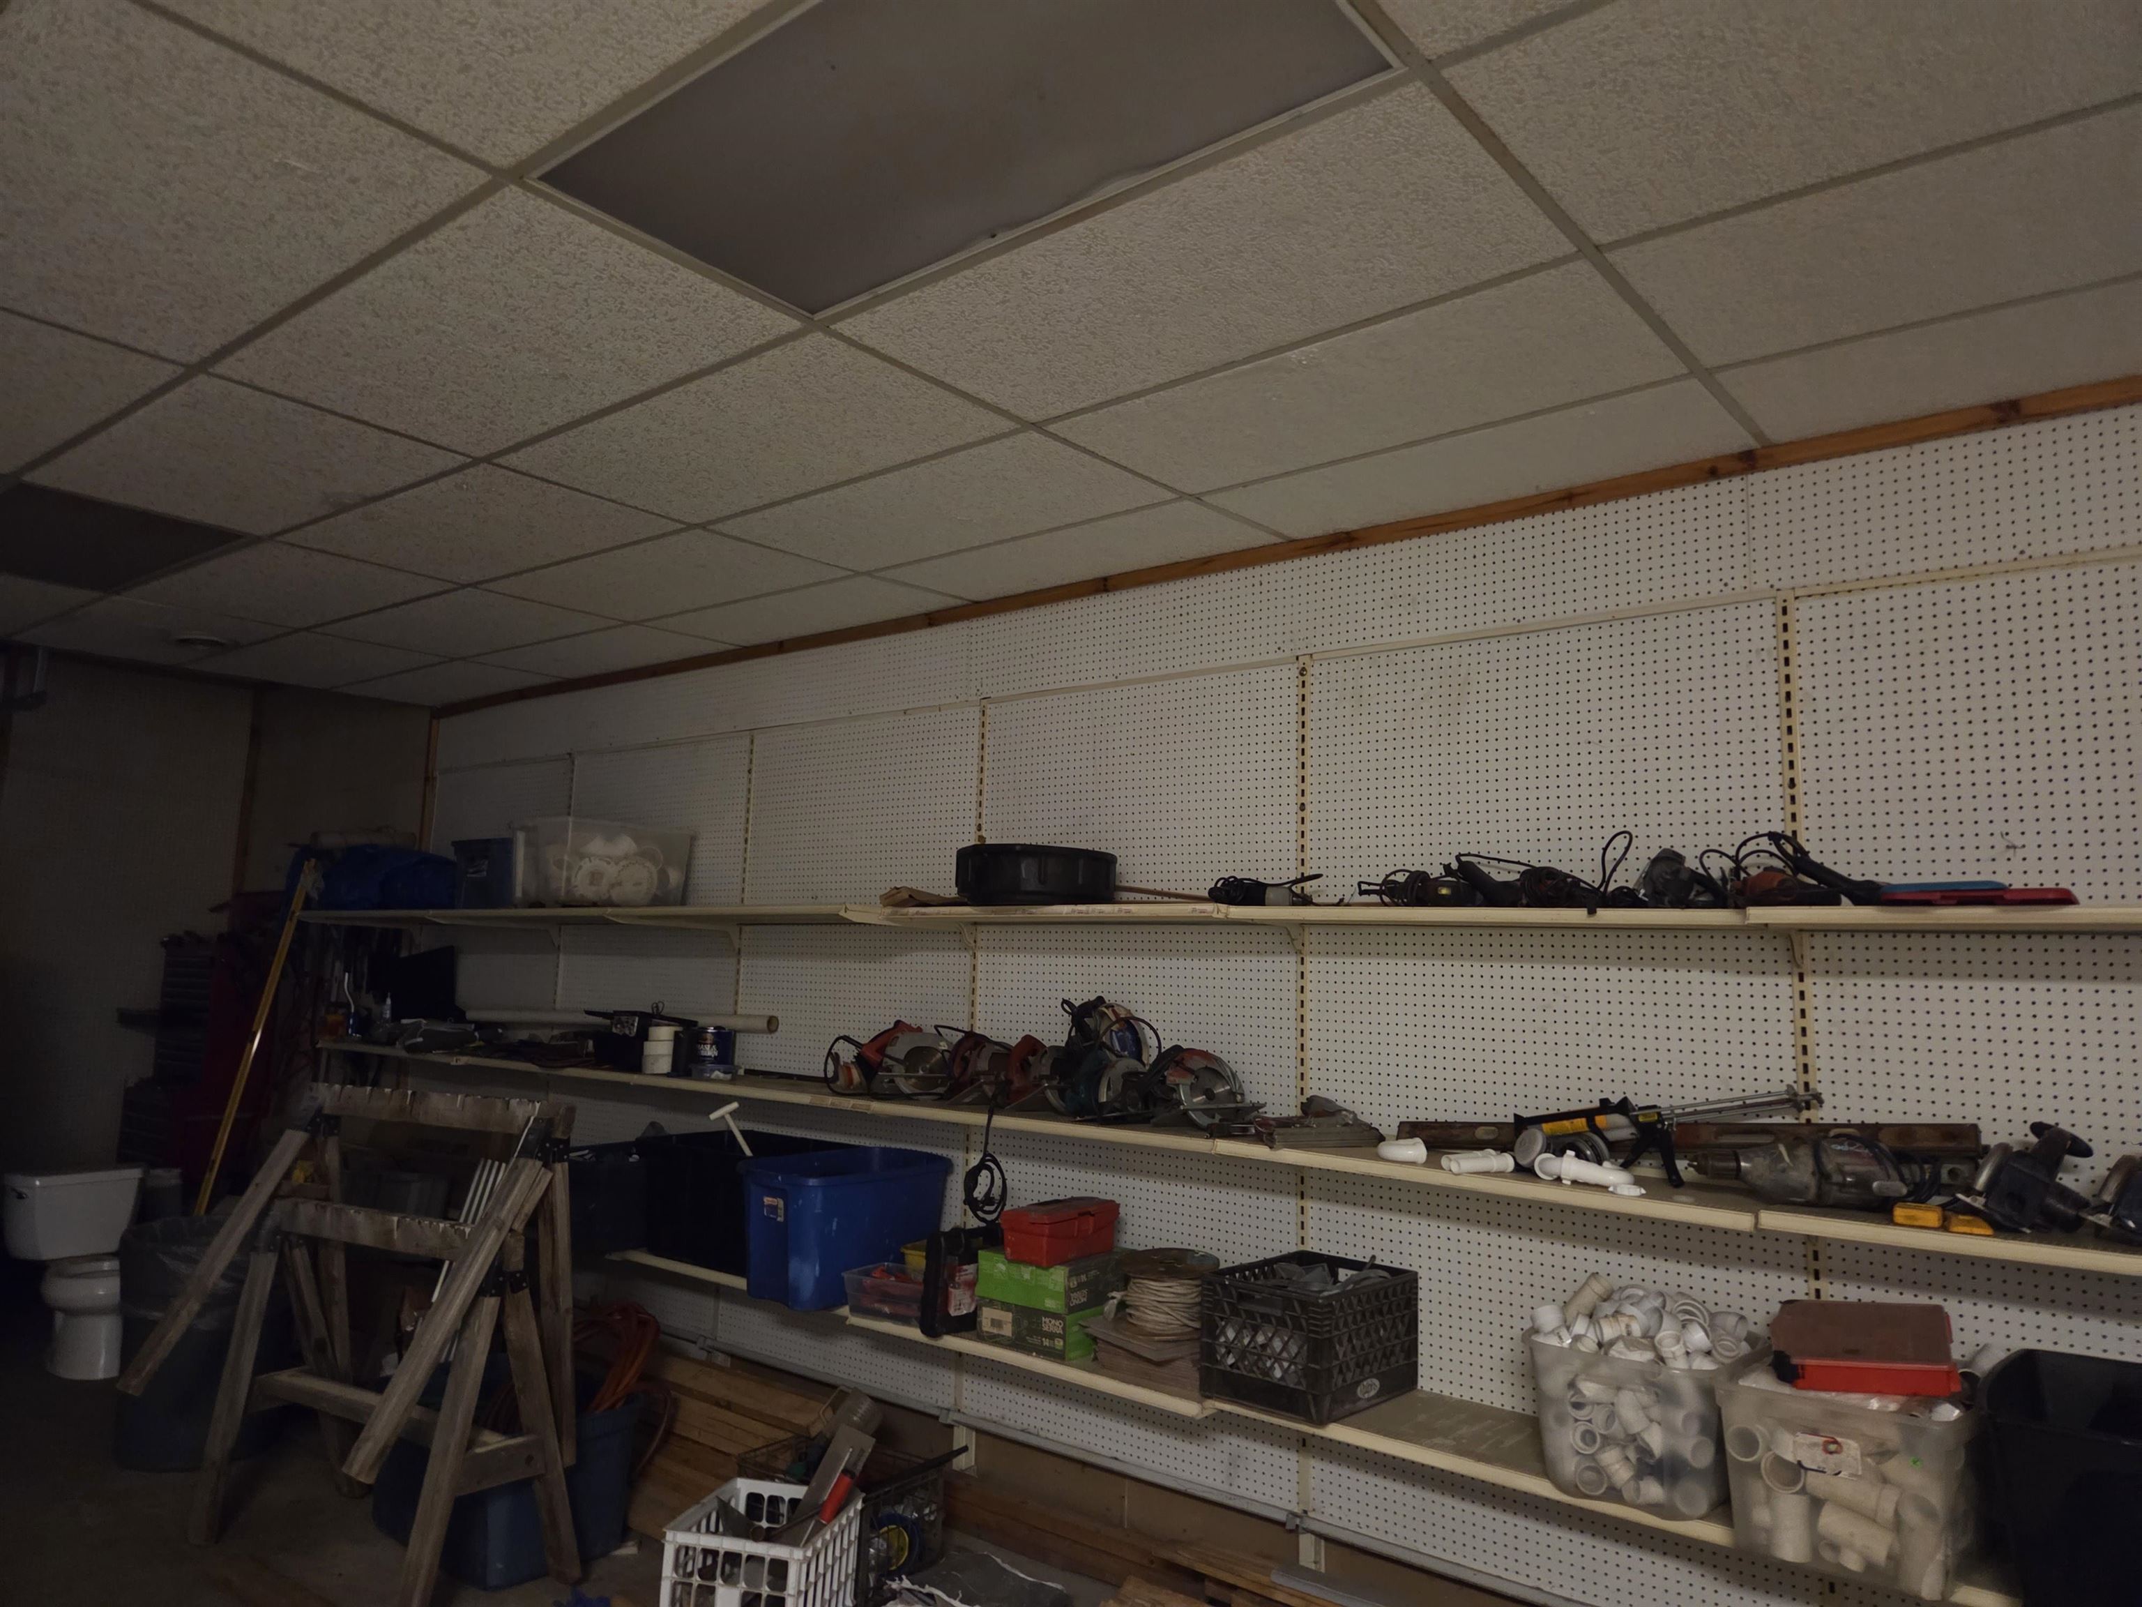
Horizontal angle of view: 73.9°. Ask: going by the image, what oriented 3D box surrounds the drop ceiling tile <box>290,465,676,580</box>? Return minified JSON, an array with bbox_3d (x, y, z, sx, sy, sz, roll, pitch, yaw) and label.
[{"bbox_3d":[-1.701,-0.782,4.057,1.205,0.020,0.598,-4,-8,39],"label":"drop ceiling tile"}]

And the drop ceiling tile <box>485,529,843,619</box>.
[{"bbox_3d":[-1.304,-0.722,4.529,1.205,0.020,0.598,-4,-8,39],"label":"drop ceiling tile"}]

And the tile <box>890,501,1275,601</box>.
[{"bbox_3d":[-0.009,-0.720,4.153,1.207,0.018,0.501,-4,-8,39],"label":"tile"}]

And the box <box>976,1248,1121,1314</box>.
[{"bbox_3d":[-0.045,1.300,3.931,0.305,0.118,0.305,-3,-8,36],"label":"box"}]

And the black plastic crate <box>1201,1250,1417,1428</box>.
[{"bbox_3d":[0.588,1.300,3.485,0.338,0.278,0.430,-5,-9,42],"label":"black plastic crate"}]

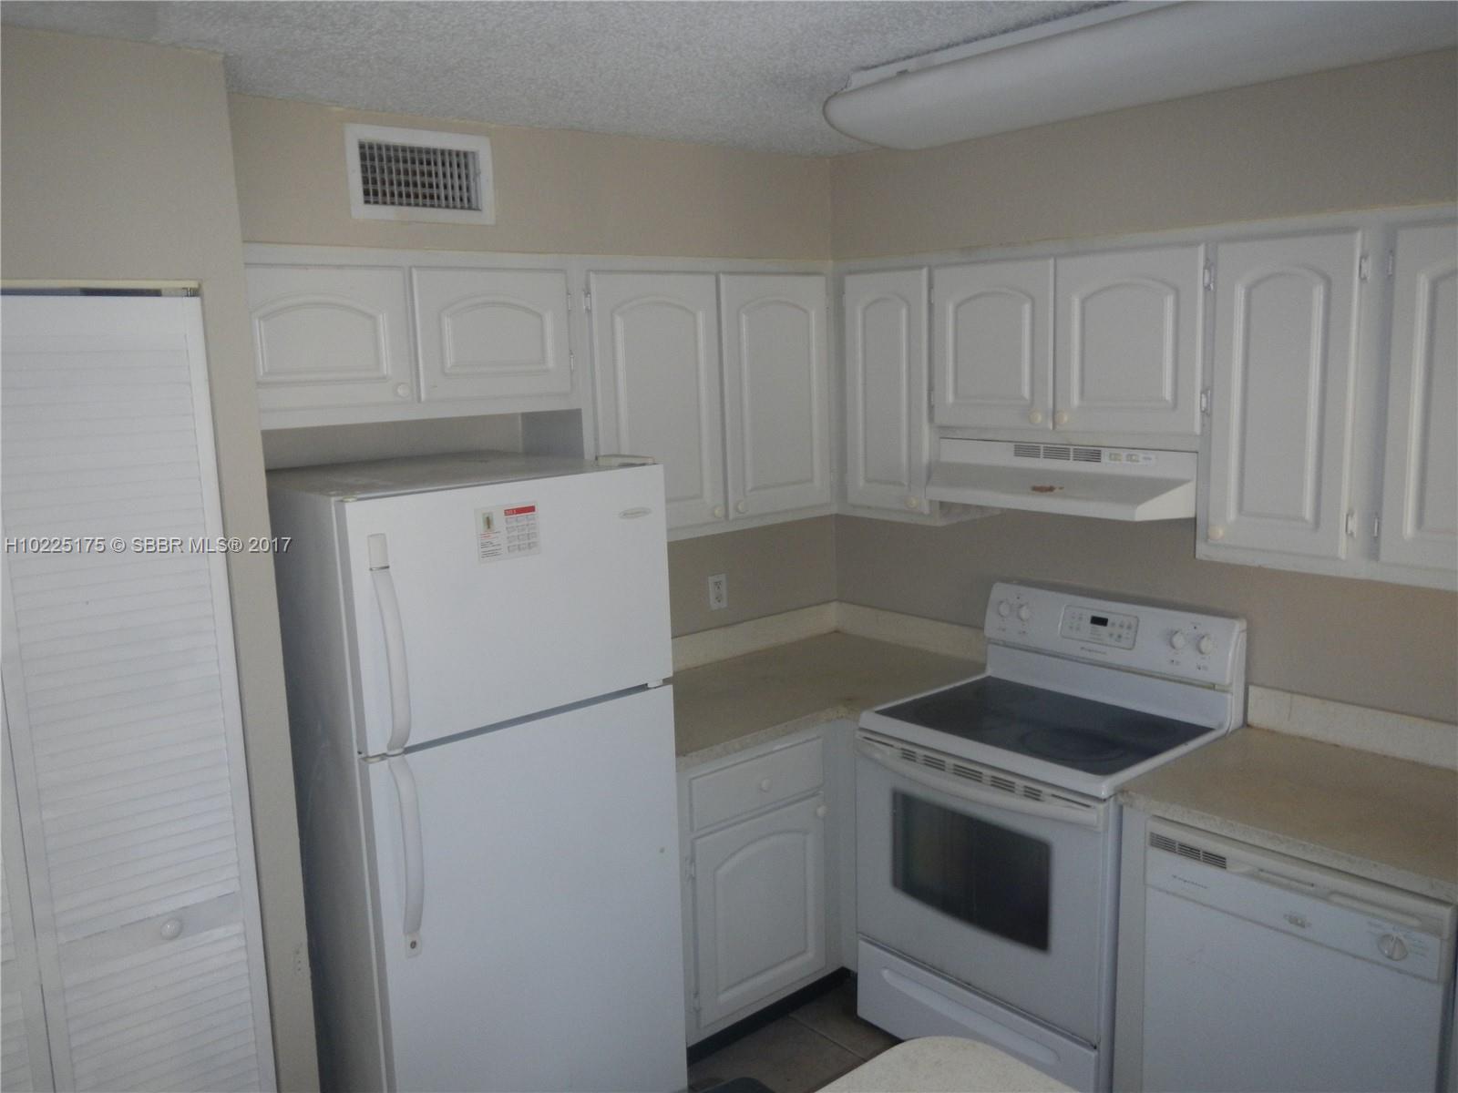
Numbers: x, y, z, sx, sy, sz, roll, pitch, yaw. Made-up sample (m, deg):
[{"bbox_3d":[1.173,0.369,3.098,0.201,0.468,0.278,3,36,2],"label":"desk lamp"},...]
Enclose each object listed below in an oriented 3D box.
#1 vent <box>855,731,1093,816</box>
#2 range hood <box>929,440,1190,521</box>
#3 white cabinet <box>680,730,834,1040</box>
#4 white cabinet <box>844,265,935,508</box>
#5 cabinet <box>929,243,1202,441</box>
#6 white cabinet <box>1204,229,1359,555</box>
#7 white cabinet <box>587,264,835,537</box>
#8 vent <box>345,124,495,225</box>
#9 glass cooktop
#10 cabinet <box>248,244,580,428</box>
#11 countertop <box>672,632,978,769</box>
[{"bbox_3d":[0.579,0.542,2.872,0.040,0.044,0.716,-10,13,-40],"label":"vent"},{"bbox_3d":[0.893,-0.193,3.061,0.455,0.153,0.760,-10,13,-40],"label":"range hood"},{"bbox_3d":[-0.105,0.854,3.381,0.575,0.765,0.615,-10,13,-40],"label":"white cabinet"},{"bbox_3d":[0.571,-0.463,3.494,0.315,0.720,0.360,-10,13,-40],"label":"white cabinet"},{"bbox_3d":[0.936,-0.517,3.052,0.315,0.478,0.775,-10,13,-40],"label":"cabinet"},{"bbox_3d":[1.307,-0.341,2.679,0.320,0.718,0.333,-10,13,-40],"label":"white cabinet"},{"bbox_3d":[-0.129,-0.418,3.366,0.878,0.734,0.315,-10,13,-40],"label":"white cabinet"},{"bbox_3d":[-0.681,-0.825,2.628,0.351,0.197,0.022,-10,13,-40],"label":"vent"},{"bbox_3d":[0.800,0.461,3.055,0.484,0.020,0.693,-10,13,-40],"label":"glass cooktop"},{"bbox_3d":[-0.793,-0.493,2.773,0.867,0.378,0.315,-10,13,-40],"label":"cabinet"},{"bbox_3d":[0.148,0.425,3.473,1.200,0.037,0.690,-10,13,-40],"label":"countertop"}]

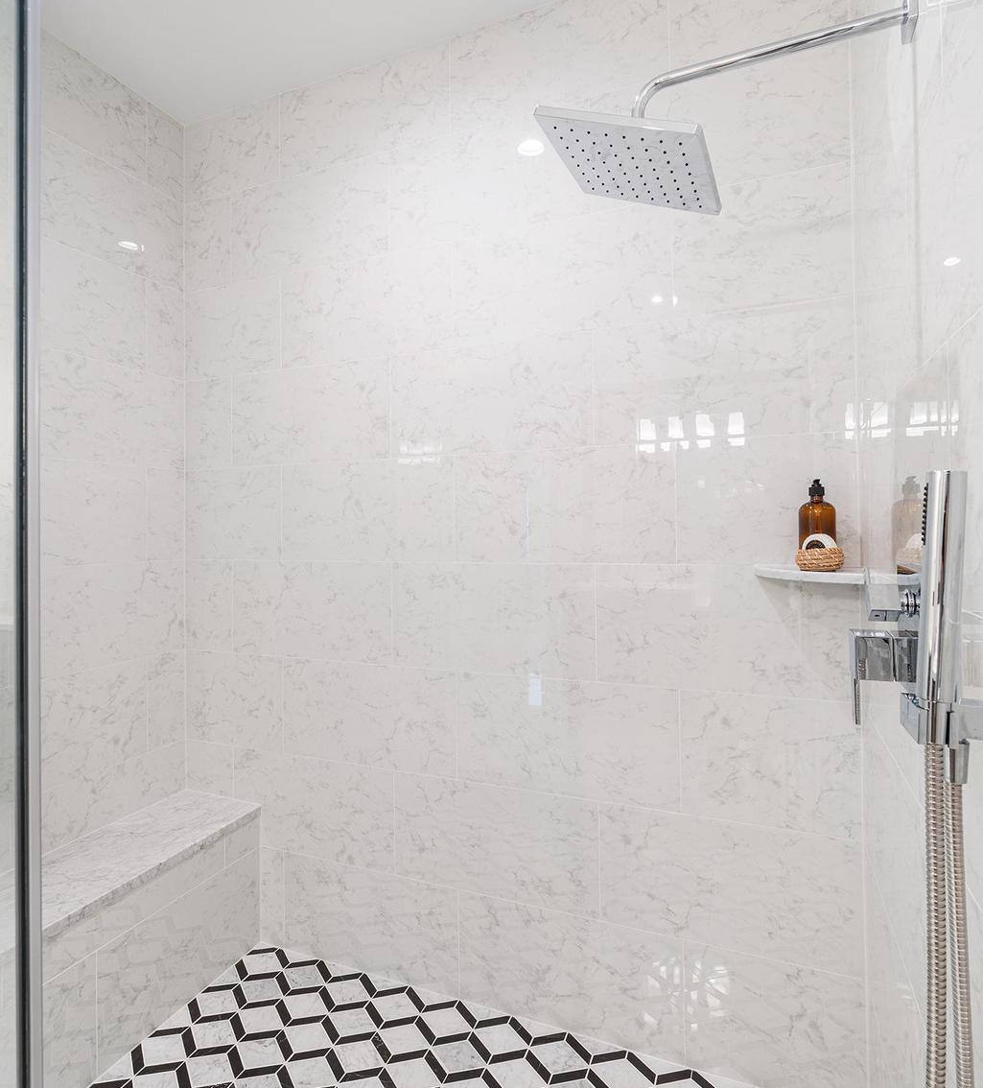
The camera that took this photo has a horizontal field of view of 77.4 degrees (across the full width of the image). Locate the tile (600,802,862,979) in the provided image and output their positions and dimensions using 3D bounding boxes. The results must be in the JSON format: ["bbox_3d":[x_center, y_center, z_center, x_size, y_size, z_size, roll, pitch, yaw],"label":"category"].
[{"bbox_3d":[0.553,0.812,1.480,0.588,0.303,0.010,-1,0,21],"label":"tile"}]

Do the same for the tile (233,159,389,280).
[{"bbox_3d":[-0.581,-1.008,1.938,0.605,0.304,0.010,-1,0,22],"label":"tile"}]

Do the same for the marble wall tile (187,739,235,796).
[{"bbox_3d":[-0.945,0.764,2.074,0.205,0.166,0.010,-1,0,22],"label":"marble wall tile"}]

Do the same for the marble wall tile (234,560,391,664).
[{"bbox_3d":[-0.570,0.213,1.923,0.603,0.303,0.010,-1,0,21],"label":"marble wall tile"}]

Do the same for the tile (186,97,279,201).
[{"bbox_3d":[-0.868,-1.306,2.057,0.404,0.273,0.010,0,0,21],"label":"tile"}]

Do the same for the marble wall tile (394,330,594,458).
[{"bbox_3d":[-0.012,-0.406,1.720,0.608,0.303,0.010,0,0,21],"label":"marble wall tile"}]

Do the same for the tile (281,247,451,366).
[{"bbox_3d":[-0.391,-0.709,1.869,0.608,0.299,0.010,0,0,21],"label":"tile"}]

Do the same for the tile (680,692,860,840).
[{"bbox_3d":[0.649,0.508,1.446,0.386,0.304,0.010,-1,0,22],"label":"tile"}]

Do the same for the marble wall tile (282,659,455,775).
[{"bbox_3d":[-0.379,0.520,1.852,0.605,0.304,0.010,-1,0,22],"label":"marble wall tile"}]

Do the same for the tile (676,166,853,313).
[{"bbox_3d":[0.638,-0.713,1.454,0.385,0.303,0.010,-1,0,21],"label":"tile"}]

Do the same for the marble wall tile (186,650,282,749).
[{"bbox_3d":[-0.856,0.524,2.051,0.404,0.306,0.010,0,0,21],"label":"marble wall tile"}]

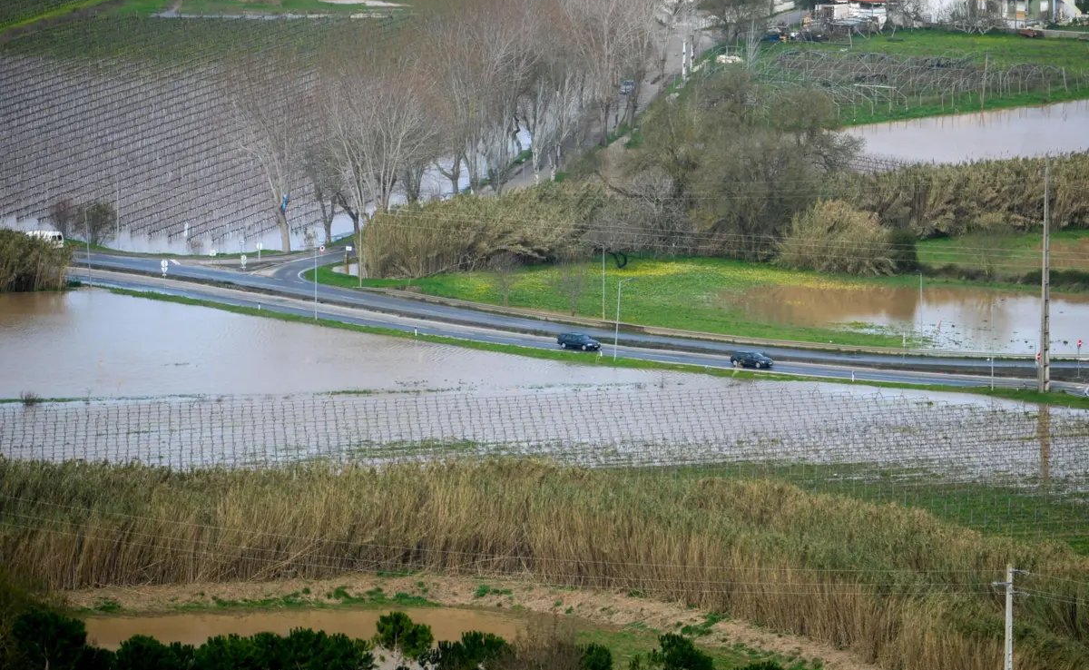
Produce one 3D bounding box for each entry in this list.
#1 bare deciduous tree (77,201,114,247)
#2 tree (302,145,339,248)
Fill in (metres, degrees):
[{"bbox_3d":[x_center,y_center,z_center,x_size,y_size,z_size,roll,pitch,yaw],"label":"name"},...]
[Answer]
[{"bbox_3d":[-49.665,-12.303,1098.000,4.200,4.900,4.200,0,7,0],"label":"bare deciduous tree"},{"bbox_3d":[-24.807,-15.417,1098.000,4.400,10.800,4.400,0,7,0],"label":"tree"}]

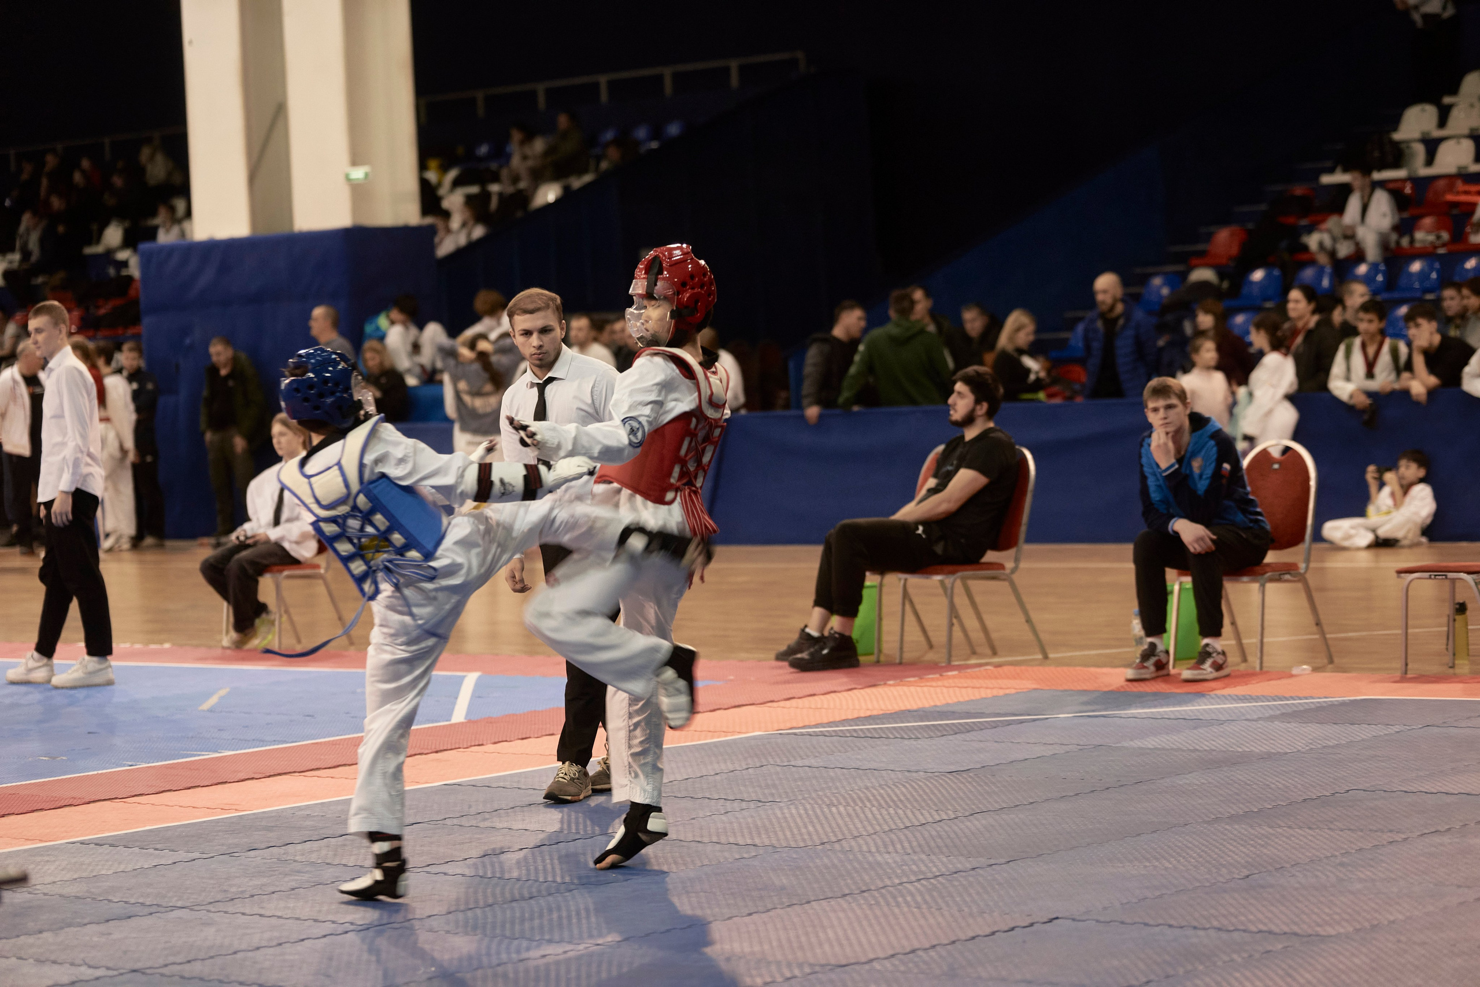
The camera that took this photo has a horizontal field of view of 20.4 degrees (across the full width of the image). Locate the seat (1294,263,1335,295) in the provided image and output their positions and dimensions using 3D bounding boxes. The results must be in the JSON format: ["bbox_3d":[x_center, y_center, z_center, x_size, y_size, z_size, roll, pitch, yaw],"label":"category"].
[{"bbox_3d":[4.070,-1.496,29.500,0.420,0.360,0.430,-5,3,-44],"label":"seat"}]

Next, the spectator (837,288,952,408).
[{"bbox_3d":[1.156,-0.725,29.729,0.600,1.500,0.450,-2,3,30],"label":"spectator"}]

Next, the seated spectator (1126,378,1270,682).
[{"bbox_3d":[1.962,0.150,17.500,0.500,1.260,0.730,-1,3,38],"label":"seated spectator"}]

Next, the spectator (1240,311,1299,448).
[{"bbox_3d":[3.375,-0.471,26.000,0.420,1.380,0.420,-2,2,12],"label":"spectator"}]

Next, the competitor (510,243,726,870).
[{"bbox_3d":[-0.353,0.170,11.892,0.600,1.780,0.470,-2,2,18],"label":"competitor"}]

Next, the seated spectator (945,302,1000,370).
[{"bbox_3d":[1.662,-0.614,29.329,0.520,1.500,0.450,-2,2,21],"label":"seated spectator"}]

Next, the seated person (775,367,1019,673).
[{"bbox_3d":[0.729,0.111,18.850,1.000,1.340,0.520,-4,3,-29],"label":"seated person"}]

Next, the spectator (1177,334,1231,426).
[{"bbox_3d":[3.084,-0.402,27.025,0.400,1.300,0.320,-4,3,-30],"label":"spectator"}]

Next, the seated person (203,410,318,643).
[{"bbox_3d":[-2.617,0.199,22.500,0.780,1.260,0.520,-5,3,-44],"label":"seated person"}]

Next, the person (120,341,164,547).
[{"bbox_3d":[-5.109,-0.421,35.100,0.450,1.730,0.330,-2,2,25],"label":"person"}]

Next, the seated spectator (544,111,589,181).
[{"bbox_3d":[-1.813,-3.335,42.000,0.680,1.150,0.470,-5,3,-41],"label":"seated spectator"}]

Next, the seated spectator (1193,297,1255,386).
[{"bbox_3d":[3.357,-0.712,28.725,0.620,1.280,0.500,-5,3,-41],"label":"seated spectator"}]

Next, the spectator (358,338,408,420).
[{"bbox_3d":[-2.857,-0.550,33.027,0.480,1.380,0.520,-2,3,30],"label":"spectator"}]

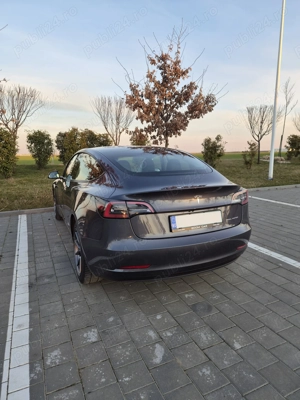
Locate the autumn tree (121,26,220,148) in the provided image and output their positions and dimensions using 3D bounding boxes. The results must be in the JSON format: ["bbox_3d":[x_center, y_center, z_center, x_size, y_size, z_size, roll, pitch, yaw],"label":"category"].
[{"bbox_3d":[0.872,-3.895,11.302,4.210,6.349,3.999,0,10,4],"label":"autumn tree"}]

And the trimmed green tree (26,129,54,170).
[{"bbox_3d":[-9.309,-4.199,22.596,2.210,3.320,2.100,-5,11,-22],"label":"trimmed green tree"}]

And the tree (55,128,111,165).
[{"bbox_3d":[-5.244,-3.980,21.120,4.450,3.299,2.670,-3,10,-13],"label":"tree"}]

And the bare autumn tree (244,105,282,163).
[{"bbox_3d":[12.068,-6.903,28.260,3.934,6.212,3.737,3,11,22],"label":"bare autumn tree"}]

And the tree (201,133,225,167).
[{"bbox_3d":[4.855,-3.673,20.484,1.772,2.676,1.684,2,10,13],"label":"tree"}]

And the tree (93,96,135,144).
[{"bbox_3d":[-3.336,-6.198,24.291,3.838,6.540,3.646,-2,10,-7],"label":"tree"}]

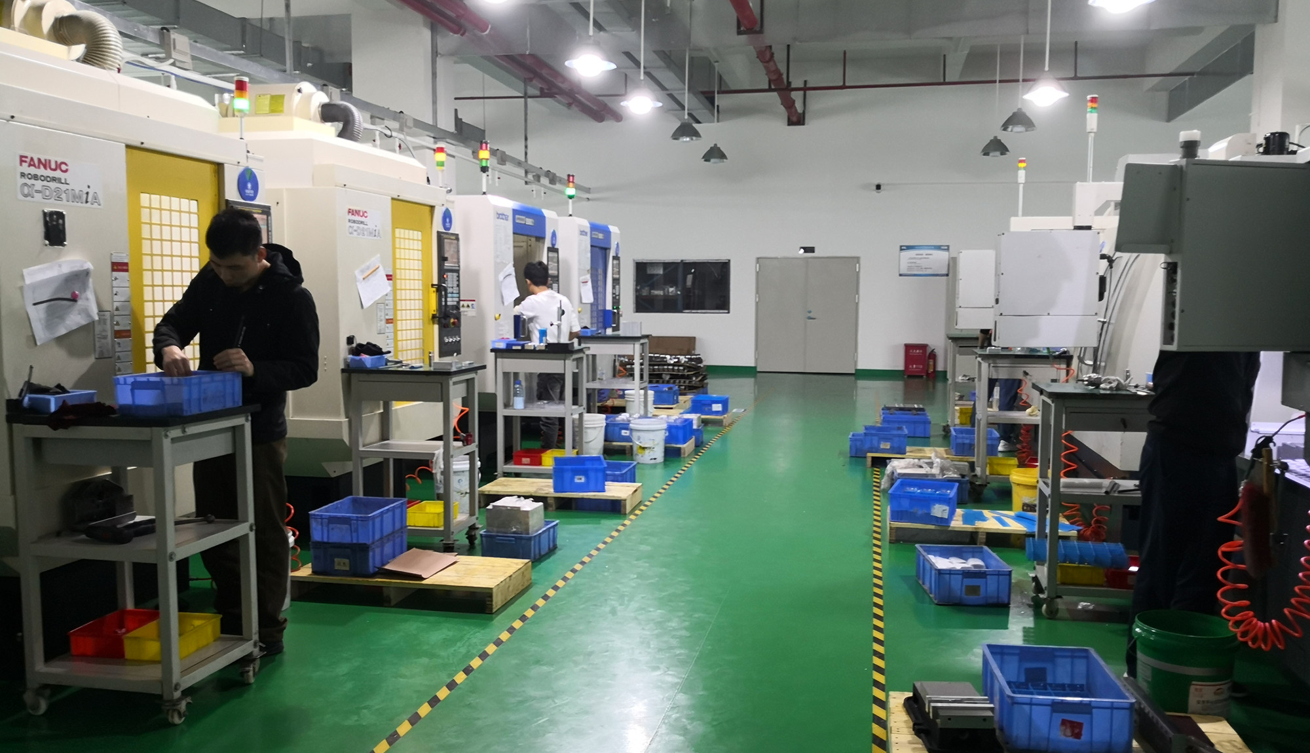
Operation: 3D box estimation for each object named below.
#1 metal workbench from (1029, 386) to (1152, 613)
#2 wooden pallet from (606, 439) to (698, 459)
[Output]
[{"bbox_3d":[1.991,0.534,4.454,0.590,0.985,0.470,1,5,12],"label":"metal workbench"},{"bbox_3d":[-0.180,0.602,8.970,0.970,0.110,0.475,1,5,12],"label":"wooden pallet"}]

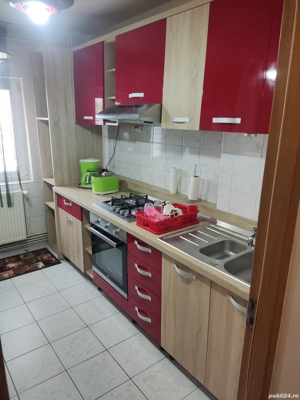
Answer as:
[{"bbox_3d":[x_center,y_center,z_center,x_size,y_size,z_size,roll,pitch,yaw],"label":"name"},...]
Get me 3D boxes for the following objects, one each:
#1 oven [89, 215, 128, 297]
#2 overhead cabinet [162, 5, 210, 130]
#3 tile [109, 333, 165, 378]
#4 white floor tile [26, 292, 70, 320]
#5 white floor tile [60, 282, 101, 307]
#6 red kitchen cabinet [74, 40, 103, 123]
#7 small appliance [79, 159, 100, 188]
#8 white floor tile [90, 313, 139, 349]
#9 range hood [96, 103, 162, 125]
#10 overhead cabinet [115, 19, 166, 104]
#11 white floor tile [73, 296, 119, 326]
[{"bbox_3d":[-0.147,0.409,2.600,0.550,0.583,0.596,-10,19,-37],"label":"oven"},{"bbox_3d":[0.321,-0.802,1.859,0.313,0.669,0.346,-10,19,-37],"label":"overhead cabinet"},{"bbox_3d":[-0.103,1.124,2.113,0.310,0.010,0.310,-10,19,-37],"label":"tile"},{"bbox_3d":[-0.902,0.933,2.561,0.302,0.012,0.304,-10,19,-37],"label":"white floor tile"},{"bbox_3d":[-0.679,0.915,2.812,0.310,0.010,0.310,-10,19,-37],"label":"white floor tile"},{"bbox_3d":[-0.459,-1.084,2.805,0.313,0.669,0.593,-10,19,-37],"label":"red kitchen cabinet"},{"bbox_3d":[-0.629,-0.276,3.005,0.171,0.275,0.217,-10,19,-37],"label":"small appliance"},{"bbox_3d":[-0.289,1.026,2.284,0.302,0.012,0.304,-10,19,-37],"label":"white floor tile"},{"bbox_3d":[-0.055,-0.655,2.222,0.505,0.143,0.599,-10,19,-37],"label":"range hood"},{"bbox_3d":[0.030,-1.022,2.275,0.325,0.526,0.627,-10,19,-37],"label":"overhead cabinet"},{"bbox_3d":[-0.477,0.959,2.514,0.302,0.012,0.304,-10,19,-37],"label":"white floor tile"}]

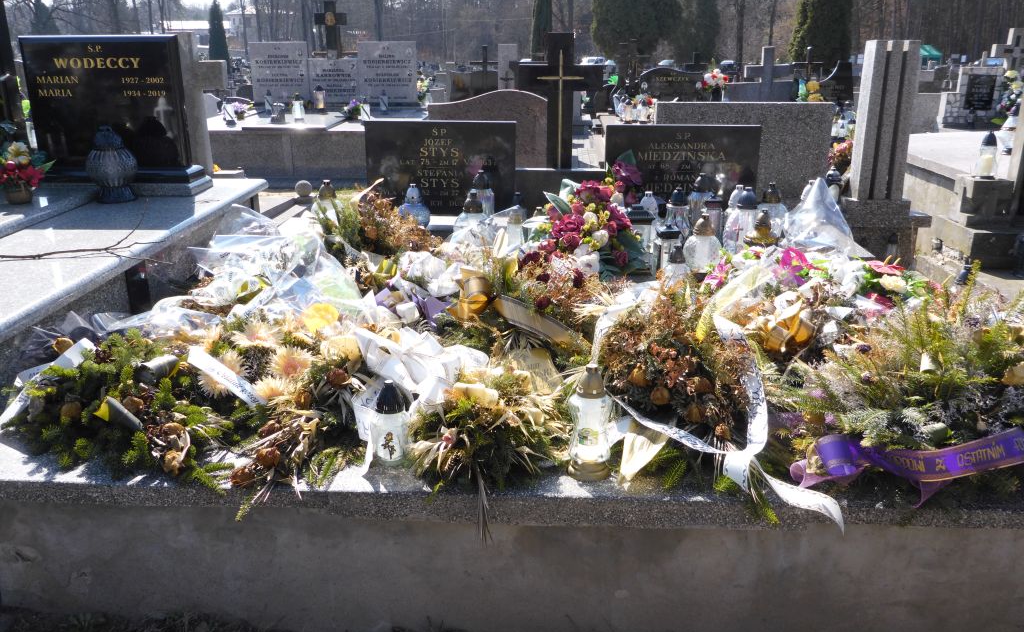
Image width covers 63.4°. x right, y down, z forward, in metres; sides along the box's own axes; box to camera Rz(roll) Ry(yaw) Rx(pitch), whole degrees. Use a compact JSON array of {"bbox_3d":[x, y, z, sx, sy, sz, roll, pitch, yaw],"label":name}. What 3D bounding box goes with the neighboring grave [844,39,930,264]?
[{"bbox_3d":[2.082,-0.910,4.650,0.420,1.200,0.360,2,18,8],"label":"neighboring grave"}]

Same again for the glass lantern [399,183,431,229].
[{"bbox_3d":[-0.481,-0.544,4.100,0.148,0.220,0.148,2,18,6],"label":"glass lantern"}]

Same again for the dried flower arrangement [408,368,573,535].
[{"bbox_3d":[-0.059,0.329,2.280,0.410,0.336,0.360,1,18,3],"label":"dried flower arrangement"}]

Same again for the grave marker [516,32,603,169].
[{"bbox_3d":[0.253,-1.150,4.450,0.445,0.703,0.100,1,18,2],"label":"grave marker"}]

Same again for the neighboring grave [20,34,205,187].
[{"bbox_3d":[-1.976,-1.035,4.150,0.780,0.705,0.200,1,18,2],"label":"neighboring grave"}]

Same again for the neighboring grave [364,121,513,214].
[{"bbox_3d":[-0.356,-0.735,4.130,0.743,0.466,0.100,1,18,3],"label":"neighboring grave"}]

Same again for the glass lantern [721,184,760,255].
[{"bbox_3d":[1.074,-0.458,3.900,0.160,0.322,0.160,0,17,0],"label":"glass lantern"}]

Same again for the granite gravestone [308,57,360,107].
[{"bbox_3d":[-2.284,-2.998,10.598,0.636,0.579,0.110,0,18,-2],"label":"granite gravestone"}]

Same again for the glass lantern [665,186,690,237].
[{"bbox_3d":[0.791,-0.477,3.950,0.125,0.282,0.125,0,17,0],"label":"glass lantern"}]

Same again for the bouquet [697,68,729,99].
[{"bbox_3d":[2.150,-2.474,8.900,0.320,0.370,0.290,2,18,6],"label":"bouquet"}]

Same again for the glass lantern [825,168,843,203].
[{"bbox_3d":[1.671,-0.659,4.300,0.095,0.233,0.095,0,17,0],"label":"glass lantern"}]

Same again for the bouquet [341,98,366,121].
[{"bbox_3d":[-1.799,-2.340,9.341,0.270,0.230,0.250,0,18,-2],"label":"bouquet"}]

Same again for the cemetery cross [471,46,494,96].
[{"bbox_3d":[-0.446,-3.956,13.439,0.468,0.825,0.100,0,18,0],"label":"cemetery cross"}]

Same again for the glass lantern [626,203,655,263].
[{"bbox_3d":[0.552,-0.335,3.550,0.115,0.285,0.115,2,18,6],"label":"glass lantern"}]

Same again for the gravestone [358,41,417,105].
[{"bbox_3d":[-1.587,-3.108,10.560,0.738,0.765,0.110,0,18,-2],"label":"gravestone"}]

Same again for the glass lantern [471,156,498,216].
[{"bbox_3d":[-0.141,-0.584,4.000,0.120,0.255,0.120,0,17,0],"label":"glass lantern"}]

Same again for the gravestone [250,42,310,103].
[{"bbox_3d":[-2.346,-2.465,8.400,0.575,0.603,0.090,1,18,2],"label":"gravestone"}]

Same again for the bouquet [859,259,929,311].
[{"bbox_3d":[1.651,-0.141,3.600,0.260,0.170,0.260,2,18,6],"label":"bouquet"}]

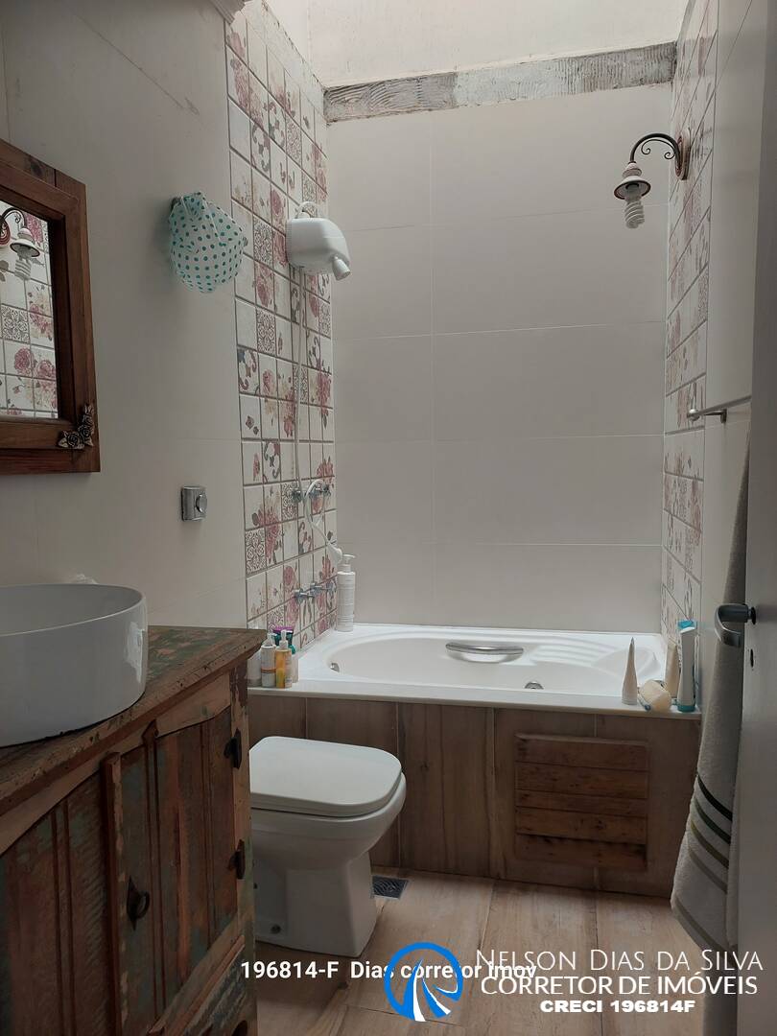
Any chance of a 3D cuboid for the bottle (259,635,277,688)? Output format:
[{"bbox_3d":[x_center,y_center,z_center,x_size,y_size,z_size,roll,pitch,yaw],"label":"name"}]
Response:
[{"bbox_3d":[-0.372,0.446,2.619,0.044,0.163,0.042,1,5,27],"label":"bottle"}]

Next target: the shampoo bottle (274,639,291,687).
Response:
[{"bbox_3d":[-0.338,0.457,2.664,0.050,0.160,0.042,-1,5,-1],"label":"shampoo bottle"}]

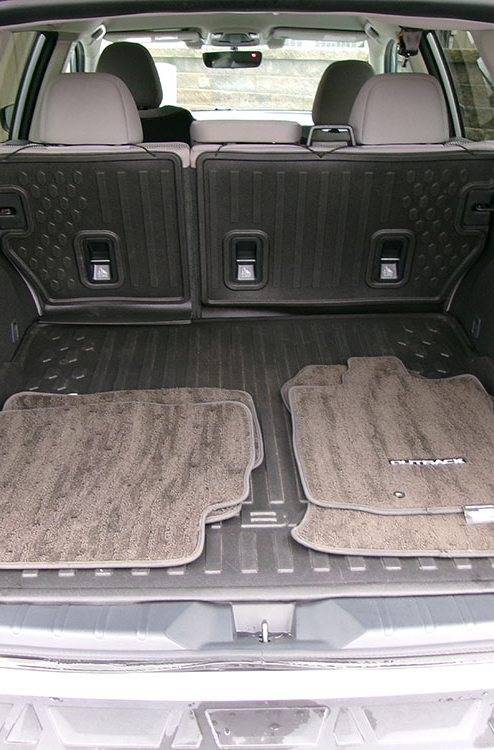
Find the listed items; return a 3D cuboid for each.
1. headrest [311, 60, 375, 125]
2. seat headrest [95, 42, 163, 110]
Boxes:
[{"bbox_3d":[0.348,-0.958,2.650,0.240,0.210,0.115,-1,35,-2],"label":"headrest"},{"bbox_3d":[-0.401,-1.008,2.630,0.240,0.210,0.115,-1,35,-2],"label":"seat headrest"}]

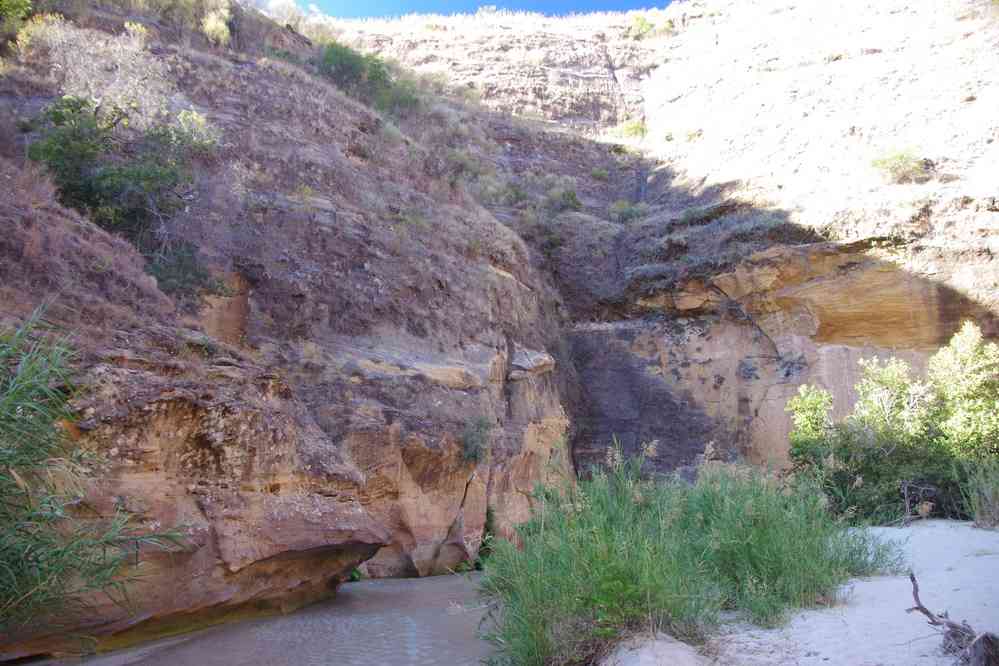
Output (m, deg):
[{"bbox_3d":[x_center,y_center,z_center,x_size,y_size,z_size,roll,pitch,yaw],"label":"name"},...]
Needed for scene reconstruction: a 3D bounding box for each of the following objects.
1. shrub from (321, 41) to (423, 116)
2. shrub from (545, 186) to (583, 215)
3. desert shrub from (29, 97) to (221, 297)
[{"bbox_3d":[-6.687,-13.183,39.000,5.100,3.400,3.700,2,-10,-10],"label":"shrub"},{"bbox_3d":[3.415,-7.066,40.000,2.000,1.400,1.700,-1,-10,5],"label":"shrub"},{"bbox_3d":[-8.892,-3.194,18.000,4.010,4.490,3.410,5,-11,-27],"label":"desert shrub"}]

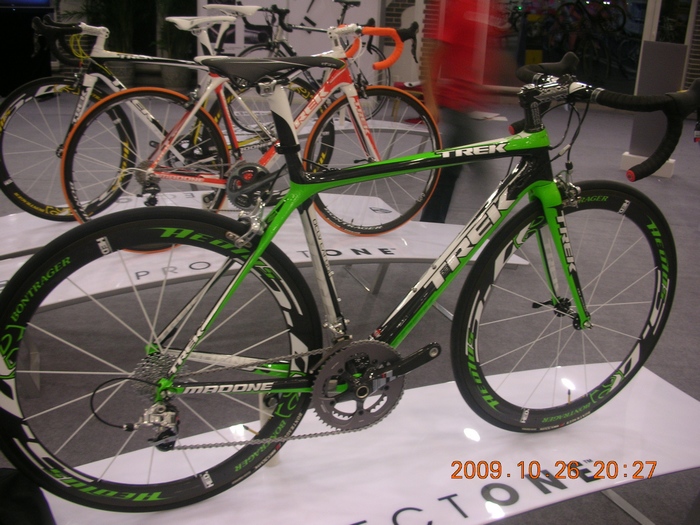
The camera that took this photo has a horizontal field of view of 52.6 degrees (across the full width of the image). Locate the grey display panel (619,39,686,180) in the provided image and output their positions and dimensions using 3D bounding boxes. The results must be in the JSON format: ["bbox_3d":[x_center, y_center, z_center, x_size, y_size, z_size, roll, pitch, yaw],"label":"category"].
[{"bbox_3d":[2.644,-1.308,6.114,0.420,1.140,0.150,11,23,19],"label":"grey display panel"}]

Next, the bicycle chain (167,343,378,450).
[{"bbox_3d":[-0.130,0.285,1.476,0.520,0.215,0.030,-6,21,-20],"label":"bicycle chain"}]

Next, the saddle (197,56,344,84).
[{"bbox_3d":[-0.139,-0.352,1.295,0.275,0.060,0.140,-6,21,-20],"label":"saddle"}]

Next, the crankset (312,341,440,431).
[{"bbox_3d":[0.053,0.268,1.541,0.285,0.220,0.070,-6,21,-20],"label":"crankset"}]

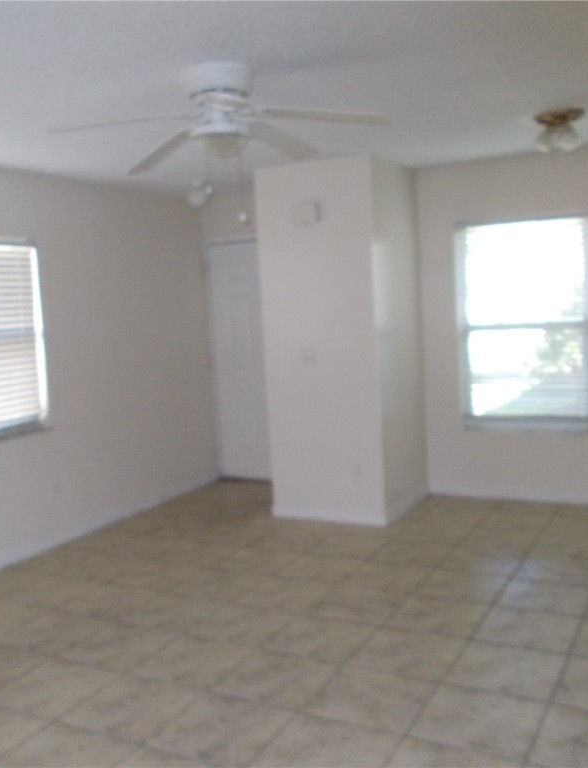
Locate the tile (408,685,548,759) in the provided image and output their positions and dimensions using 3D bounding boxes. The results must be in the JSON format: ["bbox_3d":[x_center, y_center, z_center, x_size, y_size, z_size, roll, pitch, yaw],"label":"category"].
[{"bbox_3d":[0.644,1.172,2.687,0.400,0.010,0.400,0,6,29],"label":"tile"}]

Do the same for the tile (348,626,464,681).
[{"bbox_3d":[0.481,1.132,3.236,0.402,0.010,0.402,0,7,29],"label":"tile"}]

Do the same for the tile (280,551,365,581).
[{"bbox_3d":[0.153,1.038,4.335,0.402,0.010,0.402,0,7,29],"label":"tile"}]

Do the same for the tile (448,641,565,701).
[{"bbox_3d":[0.839,1.131,3.041,0.402,0.010,0.402,0,7,29],"label":"tile"}]

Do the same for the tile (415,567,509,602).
[{"bbox_3d":[0.880,1.055,3.993,0.400,0.012,0.400,0,6,28],"label":"tile"}]

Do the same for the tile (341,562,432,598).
[{"bbox_3d":[0.519,1.057,4.188,0.400,0.012,0.400,0,6,28],"label":"tile"}]

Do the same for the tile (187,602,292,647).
[{"bbox_3d":[-0.226,1.135,3.626,0.400,0.010,0.400,0,6,29],"label":"tile"}]

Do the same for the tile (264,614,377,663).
[{"bbox_3d":[0.124,1.133,3.430,0.402,0.010,0.402,0,7,29],"label":"tile"}]

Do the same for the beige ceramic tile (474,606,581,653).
[{"bbox_3d":[1.047,1.099,3.439,0.400,0.012,0.400,0,6,28],"label":"beige ceramic tile"}]

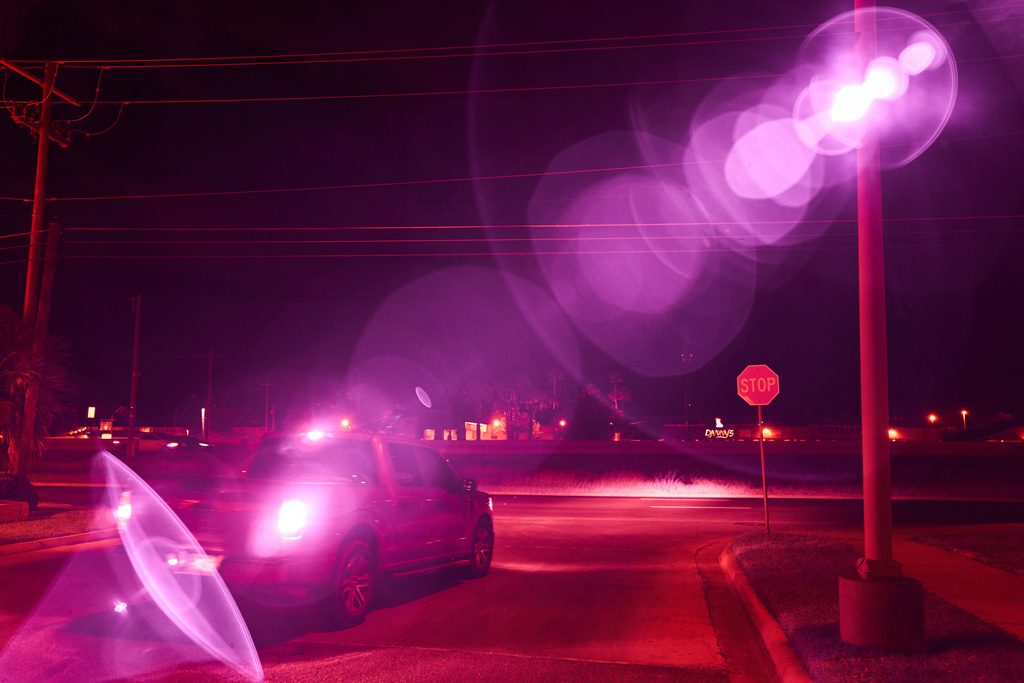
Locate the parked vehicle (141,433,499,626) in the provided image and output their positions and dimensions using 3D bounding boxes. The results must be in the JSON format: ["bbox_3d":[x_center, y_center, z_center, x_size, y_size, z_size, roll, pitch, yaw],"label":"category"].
[{"bbox_3d":[-1.942,2.103,10.762,2.100,1.950,5.850,-2,-8,18],"label":"parked vehicle"}]

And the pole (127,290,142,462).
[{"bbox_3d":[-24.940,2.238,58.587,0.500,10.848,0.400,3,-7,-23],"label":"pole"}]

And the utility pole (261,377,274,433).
[{"bbox_3d":[-43.096,11.978,155.629,2.200,11.620,0.400,2,-6,-15],"label":"utility pole"}]

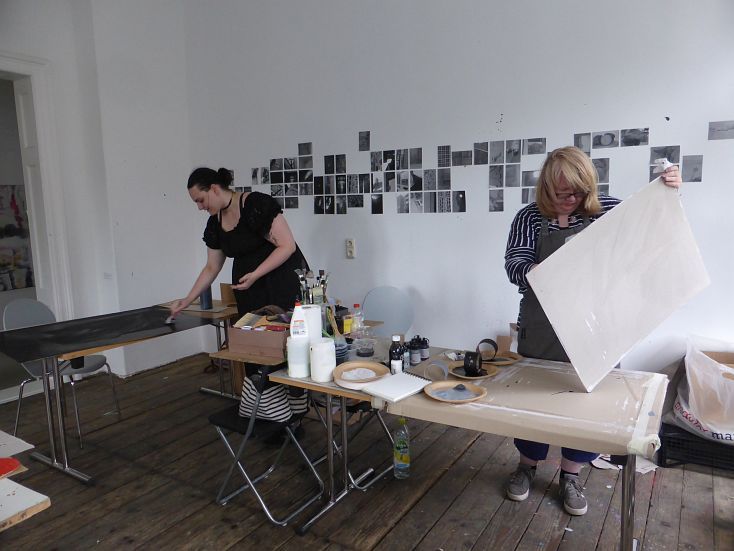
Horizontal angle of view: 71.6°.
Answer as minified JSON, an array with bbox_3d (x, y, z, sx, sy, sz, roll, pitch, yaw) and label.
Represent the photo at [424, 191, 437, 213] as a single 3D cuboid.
[{"bbox_3d":[0.475,-0.544,3.812,0.100,0.150,0.006,4,9,31],"label":"photo"}]

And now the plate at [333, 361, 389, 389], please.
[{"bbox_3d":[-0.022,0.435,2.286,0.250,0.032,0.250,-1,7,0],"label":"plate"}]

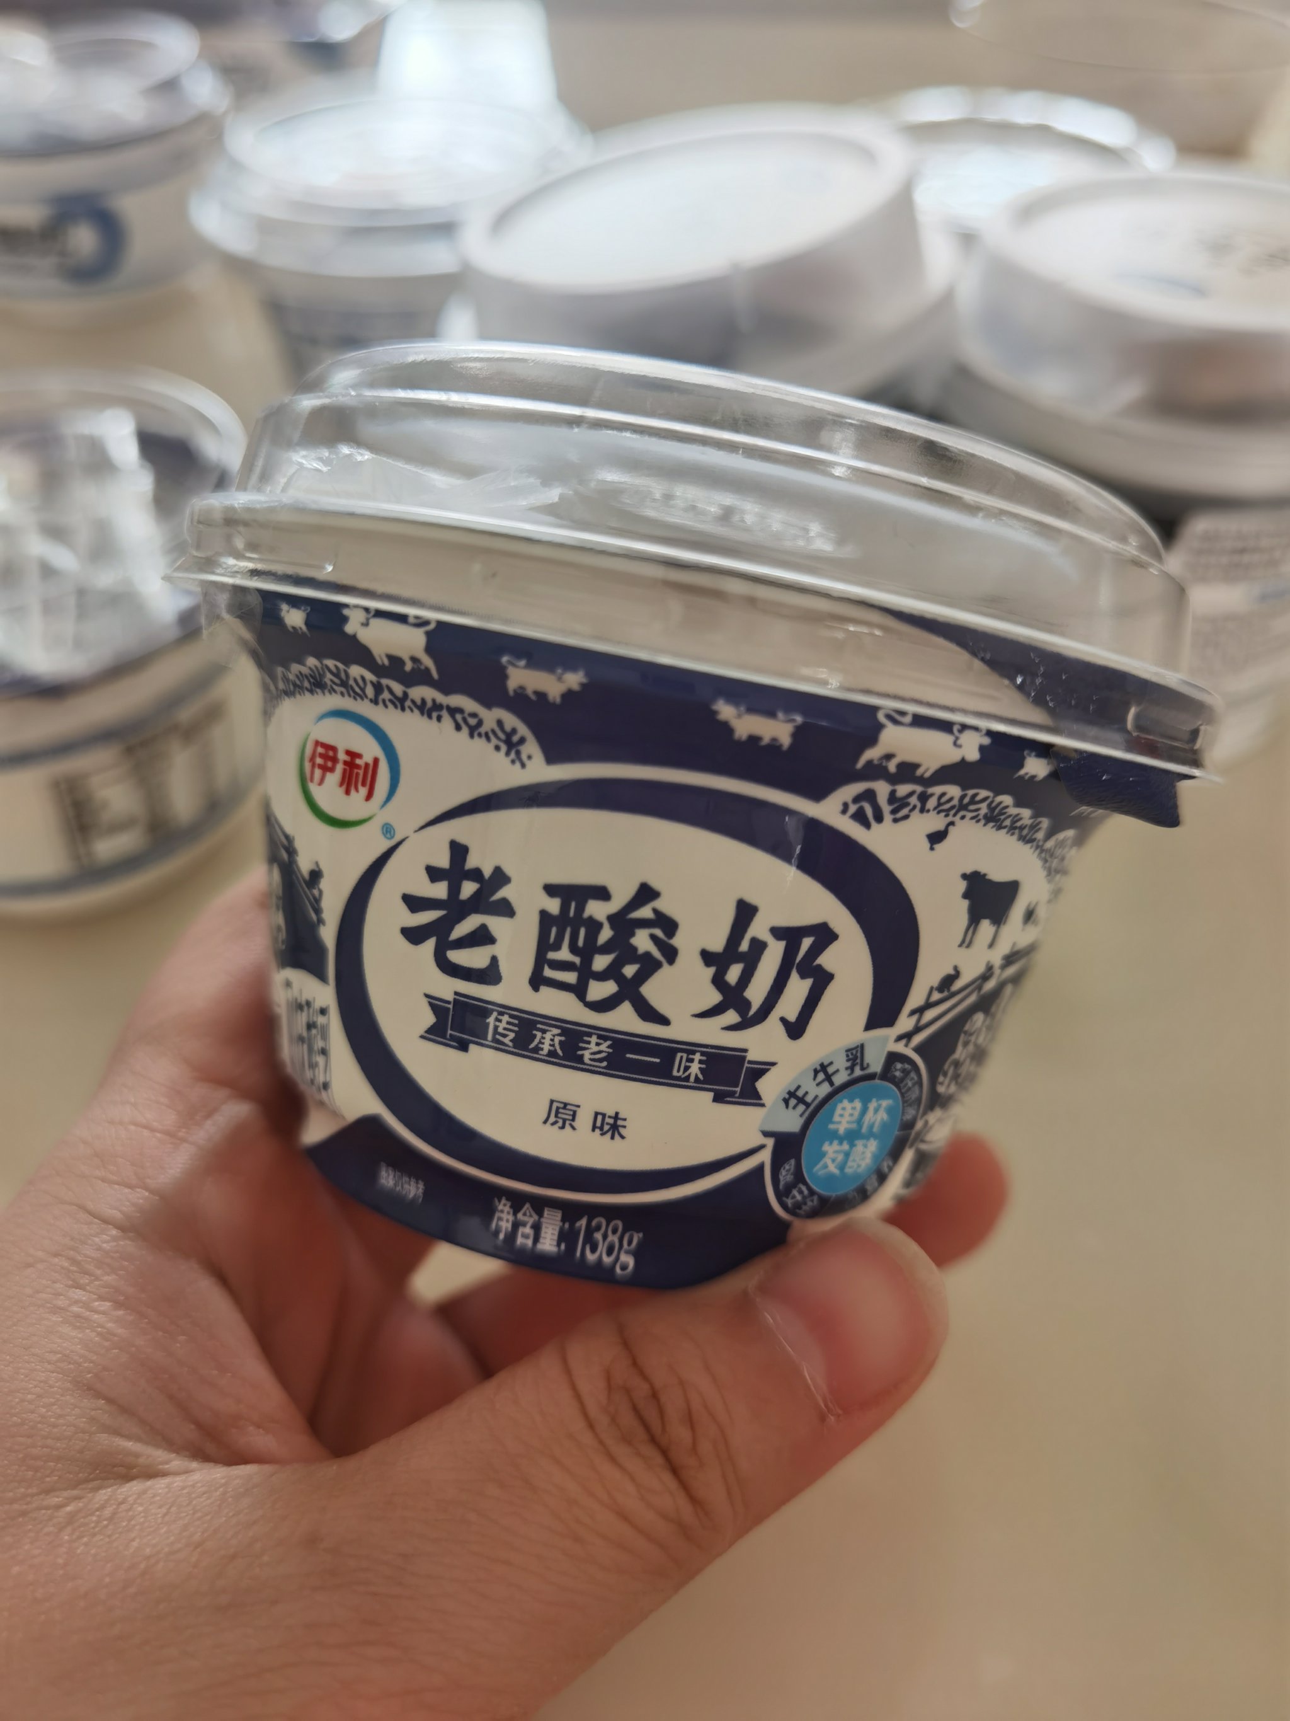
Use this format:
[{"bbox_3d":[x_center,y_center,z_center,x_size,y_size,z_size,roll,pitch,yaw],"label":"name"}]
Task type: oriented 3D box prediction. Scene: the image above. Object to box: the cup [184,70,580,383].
[{"bbox_3d":[-0.052,-0.132,0.310,0.095,0.065,0.095,0,46,0],"label":"cup"}]

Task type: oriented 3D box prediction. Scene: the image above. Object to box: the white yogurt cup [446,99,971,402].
[{"bbox_3d":[0.012,-0.075,0.235,0.083,0.081,0.083,-7,45,7],"label":"white yogurt cup"}]

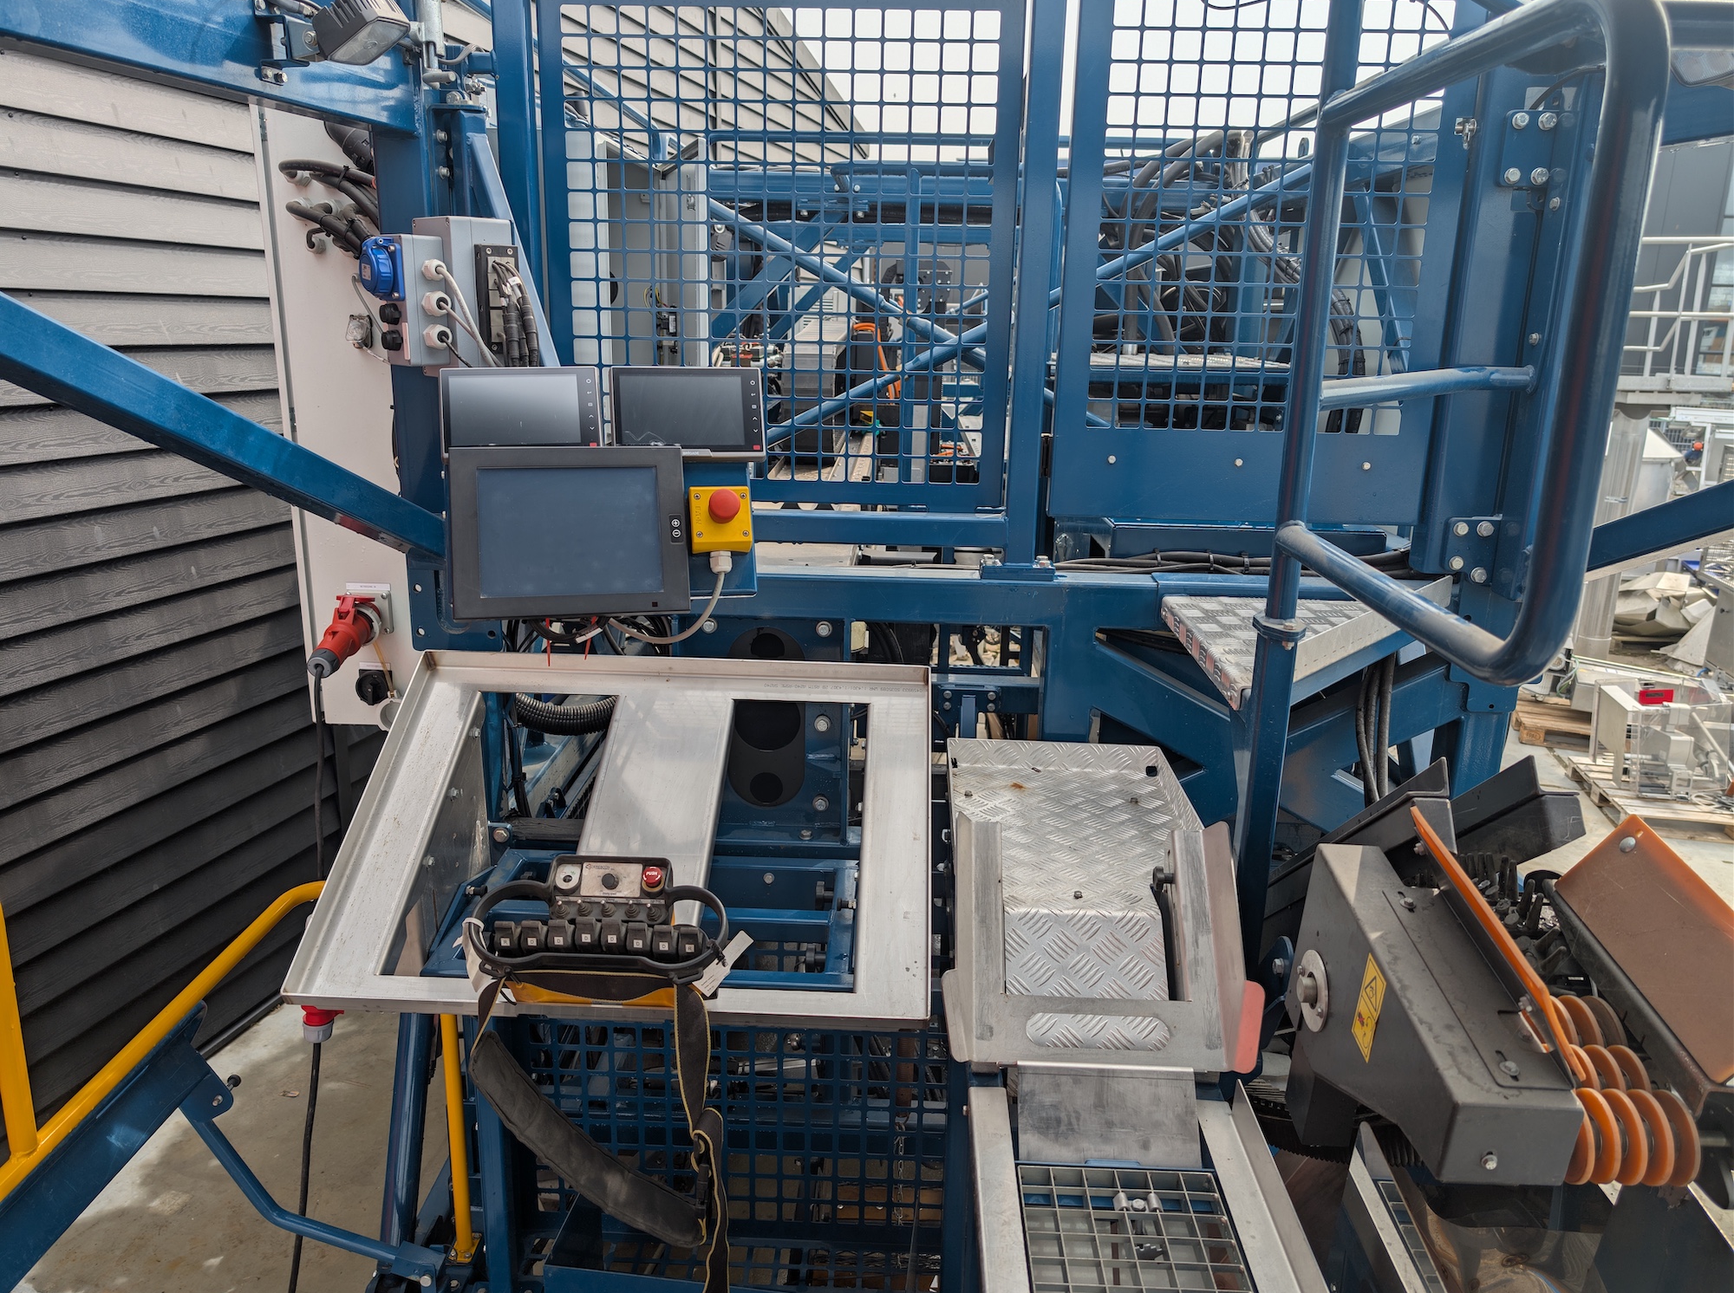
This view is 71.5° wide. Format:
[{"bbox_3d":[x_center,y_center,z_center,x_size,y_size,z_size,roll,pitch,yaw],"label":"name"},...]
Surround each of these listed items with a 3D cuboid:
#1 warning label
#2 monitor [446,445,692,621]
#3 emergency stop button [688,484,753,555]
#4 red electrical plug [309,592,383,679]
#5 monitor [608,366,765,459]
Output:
[{"bbox_3d":[0.527,0.379,1.262,0.003,0.104,0.050,2,23,1],"label":"warning label"},{"bbox_3d":[-0.360,-0.136,1.471,0.273,0.207,0.048,-3,-8,-13],"label":"monitor"},{"bbox_3d":[-0.182,-0.161,1.499,0.074,0.073,0.090,-3,-10,-13],"label":"emergency stop button"},{"bbox_3d":[-0.813,-0.012,1.865,0.068,0.088,0.161,1,24,1],"label":"red electrical plug"},{"bbox_3d":[-0.227,-0.292,1.536,0.188,0.122,0.030,-3,-6,-13],"label":"monitor"}]

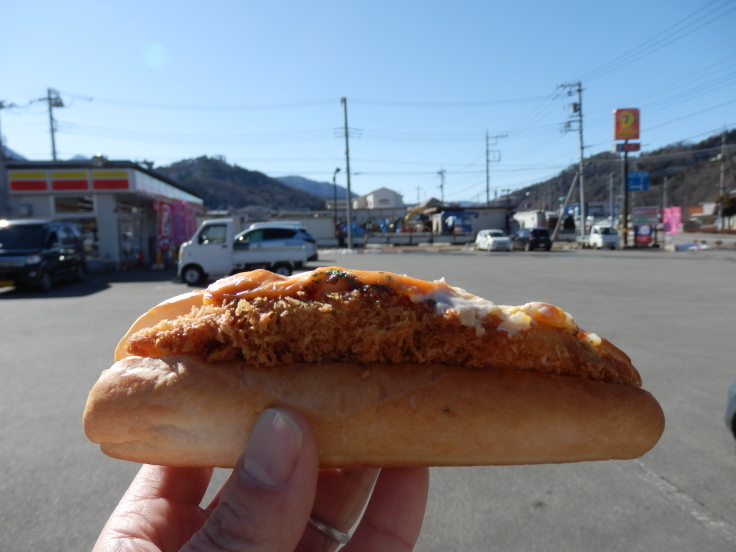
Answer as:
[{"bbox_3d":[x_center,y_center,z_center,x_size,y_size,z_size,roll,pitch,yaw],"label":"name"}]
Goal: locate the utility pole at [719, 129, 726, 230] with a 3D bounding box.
[{"bbox_3d":[39.274,-10.657,59.000,0.380,11.400,0.380,-2,5,0],"label":"utility pole"}]

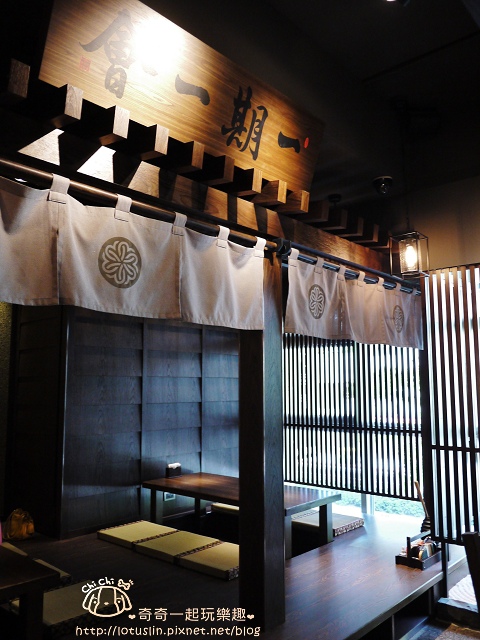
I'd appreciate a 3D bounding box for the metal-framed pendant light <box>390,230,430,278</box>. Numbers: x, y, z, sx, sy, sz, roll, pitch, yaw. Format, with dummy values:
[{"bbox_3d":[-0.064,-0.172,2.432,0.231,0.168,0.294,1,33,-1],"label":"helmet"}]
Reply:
[{"bbox_3d":[1.082,-0.415,3.294,0.178,0.250,0.172,-6,-9,42],"label":"metal-framed pendant light"}]

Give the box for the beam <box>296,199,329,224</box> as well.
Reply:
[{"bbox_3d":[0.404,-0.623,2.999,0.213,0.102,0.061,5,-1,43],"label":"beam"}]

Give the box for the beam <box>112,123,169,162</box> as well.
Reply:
[{"bbox_3d":[-0.386,-0.725,2.137,0.213,0.102,0.061,5,-1,43],"label":"beam"}]

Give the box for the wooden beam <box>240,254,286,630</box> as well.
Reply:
[{"bbox_3d":[0.117,0.563,2.759,0.171,1.976,0.159,-6,-9,42],"label":"wooden beam"}]

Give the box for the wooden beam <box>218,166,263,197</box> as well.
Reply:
[{"bbox_3d":[0.005,-0.674,2.564,0.213,0.102,0.061,5,-1,43],"label":"wooden beam"}]

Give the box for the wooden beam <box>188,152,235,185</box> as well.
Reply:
[{"bbox_3d":[-0.126,-0.692,2.421,0.213,0.102,0.061,5,-1,43],"label":"wooden beam"}]

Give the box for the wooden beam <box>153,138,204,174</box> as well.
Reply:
[{"bbox_3d":[-0.258,-0.709,2.278,0.213,0.102,0.061,5,-1,43],"label":"wooden beam"}]

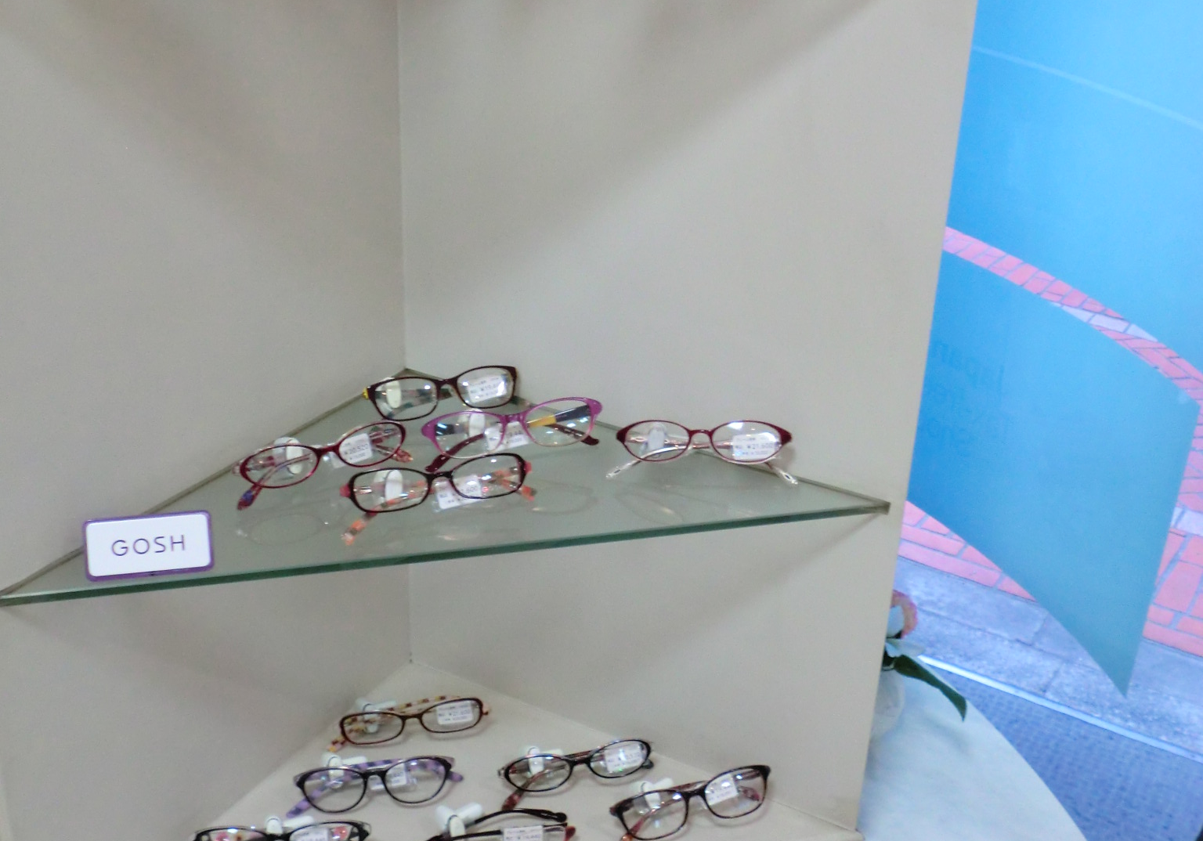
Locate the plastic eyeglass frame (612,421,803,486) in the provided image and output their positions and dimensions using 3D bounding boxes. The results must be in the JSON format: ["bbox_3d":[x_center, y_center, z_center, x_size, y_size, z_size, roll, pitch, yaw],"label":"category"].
[{"bbox_3d":[0.078,0.023,1.131,0.140,0.042,0.036,1,7,-3],"label":"plastic eyeglass frame"}]

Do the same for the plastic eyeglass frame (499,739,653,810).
[{"bbox_3d":[-0.021,0.295,1.260,0.134,0.042,0.036,-5,8,-15],"label":"plastic eyeglass frame"}]

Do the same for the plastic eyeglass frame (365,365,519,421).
[{"bbox_3d":[-0.130,-0.024,1.203,0.132,0.044,0.041,-7,14,-20],"label":"plastic eyeglass frame"}]

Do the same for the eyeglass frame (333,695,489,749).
[{"bbox_3d":[-0.166,0.267,1.308,0.133,0.040,0.036,-5,8,-15],"label":"eyeglass frame"}]

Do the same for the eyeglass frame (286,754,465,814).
[{"bbox_3d":[-0.187,0.298,1.233,0.138,0.045,0.042,-4,13,-13],"label":"eyeglass frame"}]

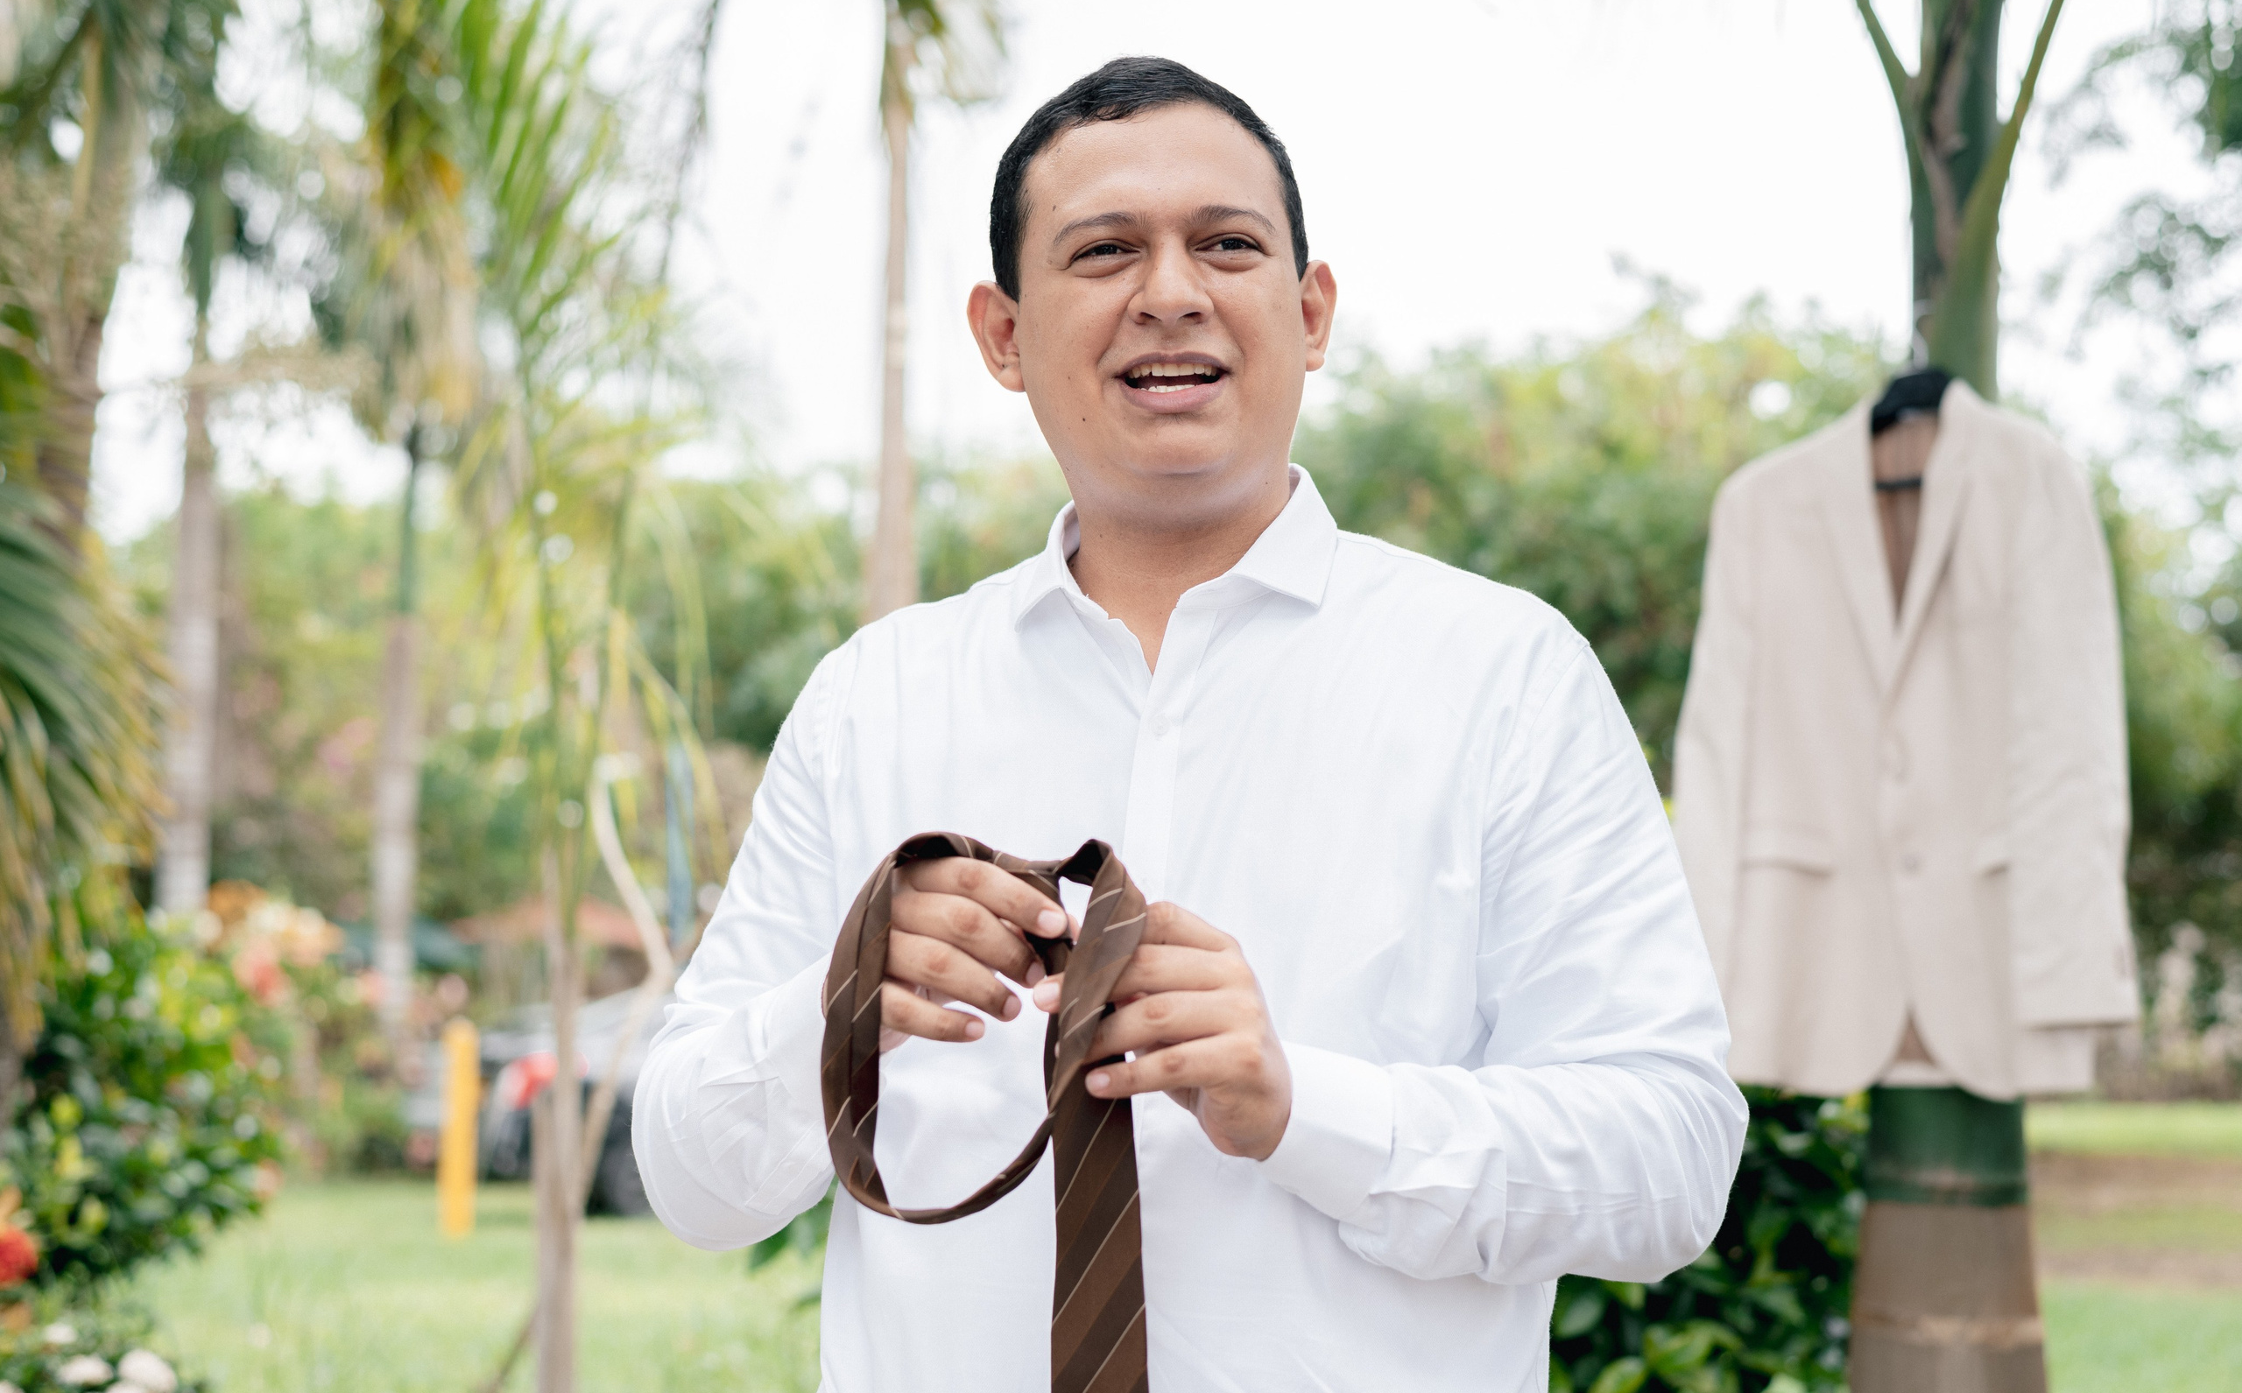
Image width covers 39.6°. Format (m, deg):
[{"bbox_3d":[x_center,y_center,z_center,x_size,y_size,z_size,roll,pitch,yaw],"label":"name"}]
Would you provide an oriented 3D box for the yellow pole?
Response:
[{"bbox_3d":[-3.040,1.980,14.200,0.155,0.980,0.155,1,-5,0],"label":"yellow pole"}]

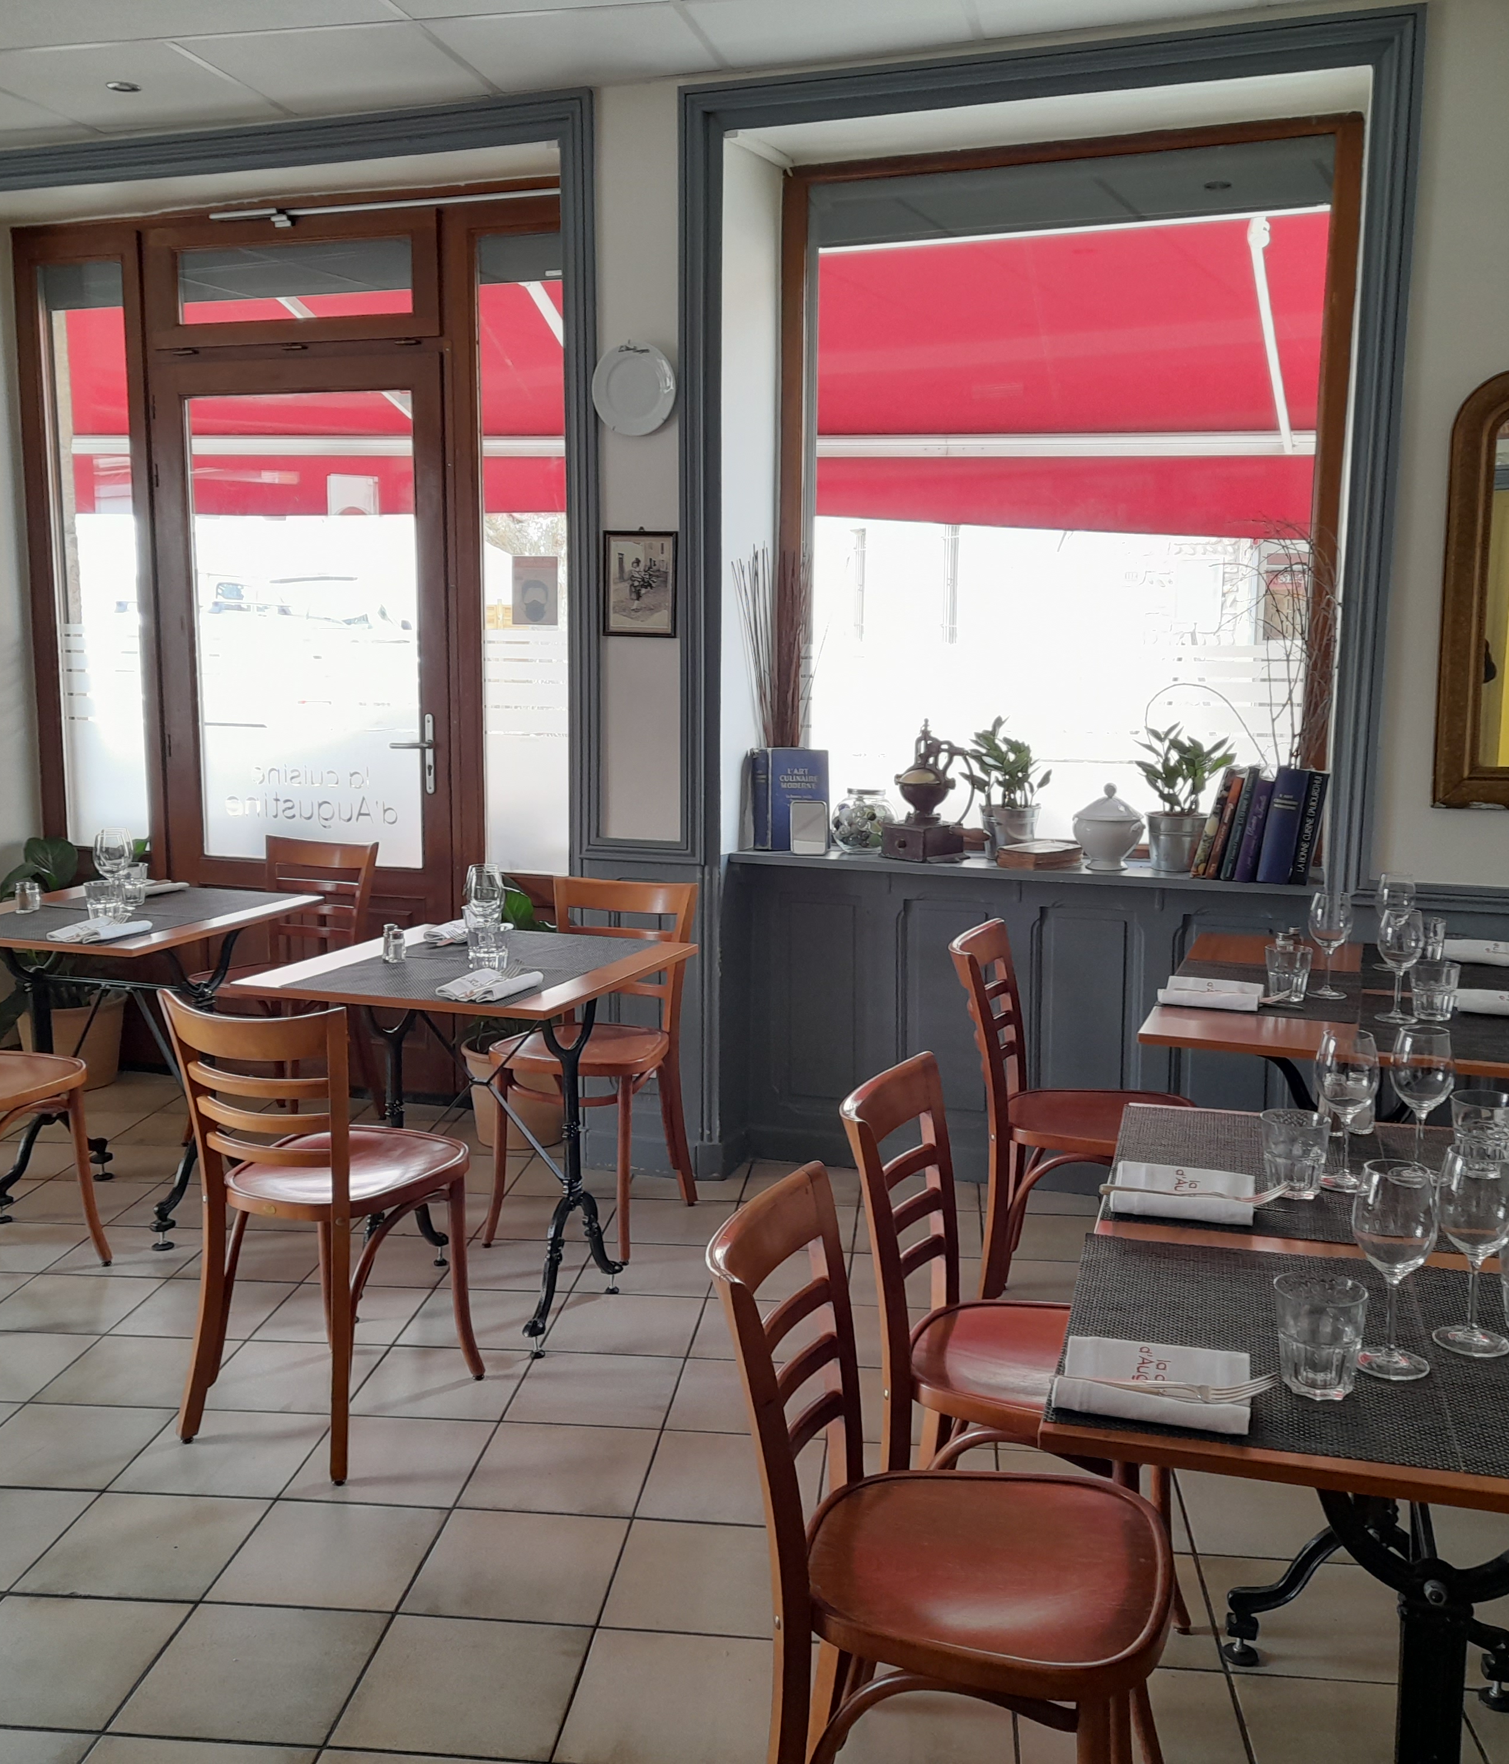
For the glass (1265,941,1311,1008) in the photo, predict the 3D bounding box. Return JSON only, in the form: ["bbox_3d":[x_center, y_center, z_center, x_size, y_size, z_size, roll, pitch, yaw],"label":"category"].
[{"bbox_3d":[1.000,0.177,3.174,0.089,0.095,0.089,4,10,20],"label":"glass"}]

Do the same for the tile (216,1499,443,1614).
[{"bbox_3d":[-0.670,1.076,2.705,0.300,0.010,0.300,1,9,6],"label":"tile"}]

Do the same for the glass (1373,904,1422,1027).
[{"bbox_3d":[1.149,0.148,3.026,0.077,0.196,0.077,3,9,19],"label":"glass"}]

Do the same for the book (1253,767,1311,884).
[{"bbox_3d":[1.262,-0.144,4.034,0.080,0.270,0.195,13,12,17],"label":"book"}]

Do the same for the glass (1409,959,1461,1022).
[{"bbox_3d":[1.228,0.195,3.064,0.089,0.095,0.089,4,10,20],"label":"glass"}]

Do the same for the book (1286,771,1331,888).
[{"bbox_3d":[1.306,-0.134,3.986,0.038,0.262,0.175,11,12,19],"label":"book"}]

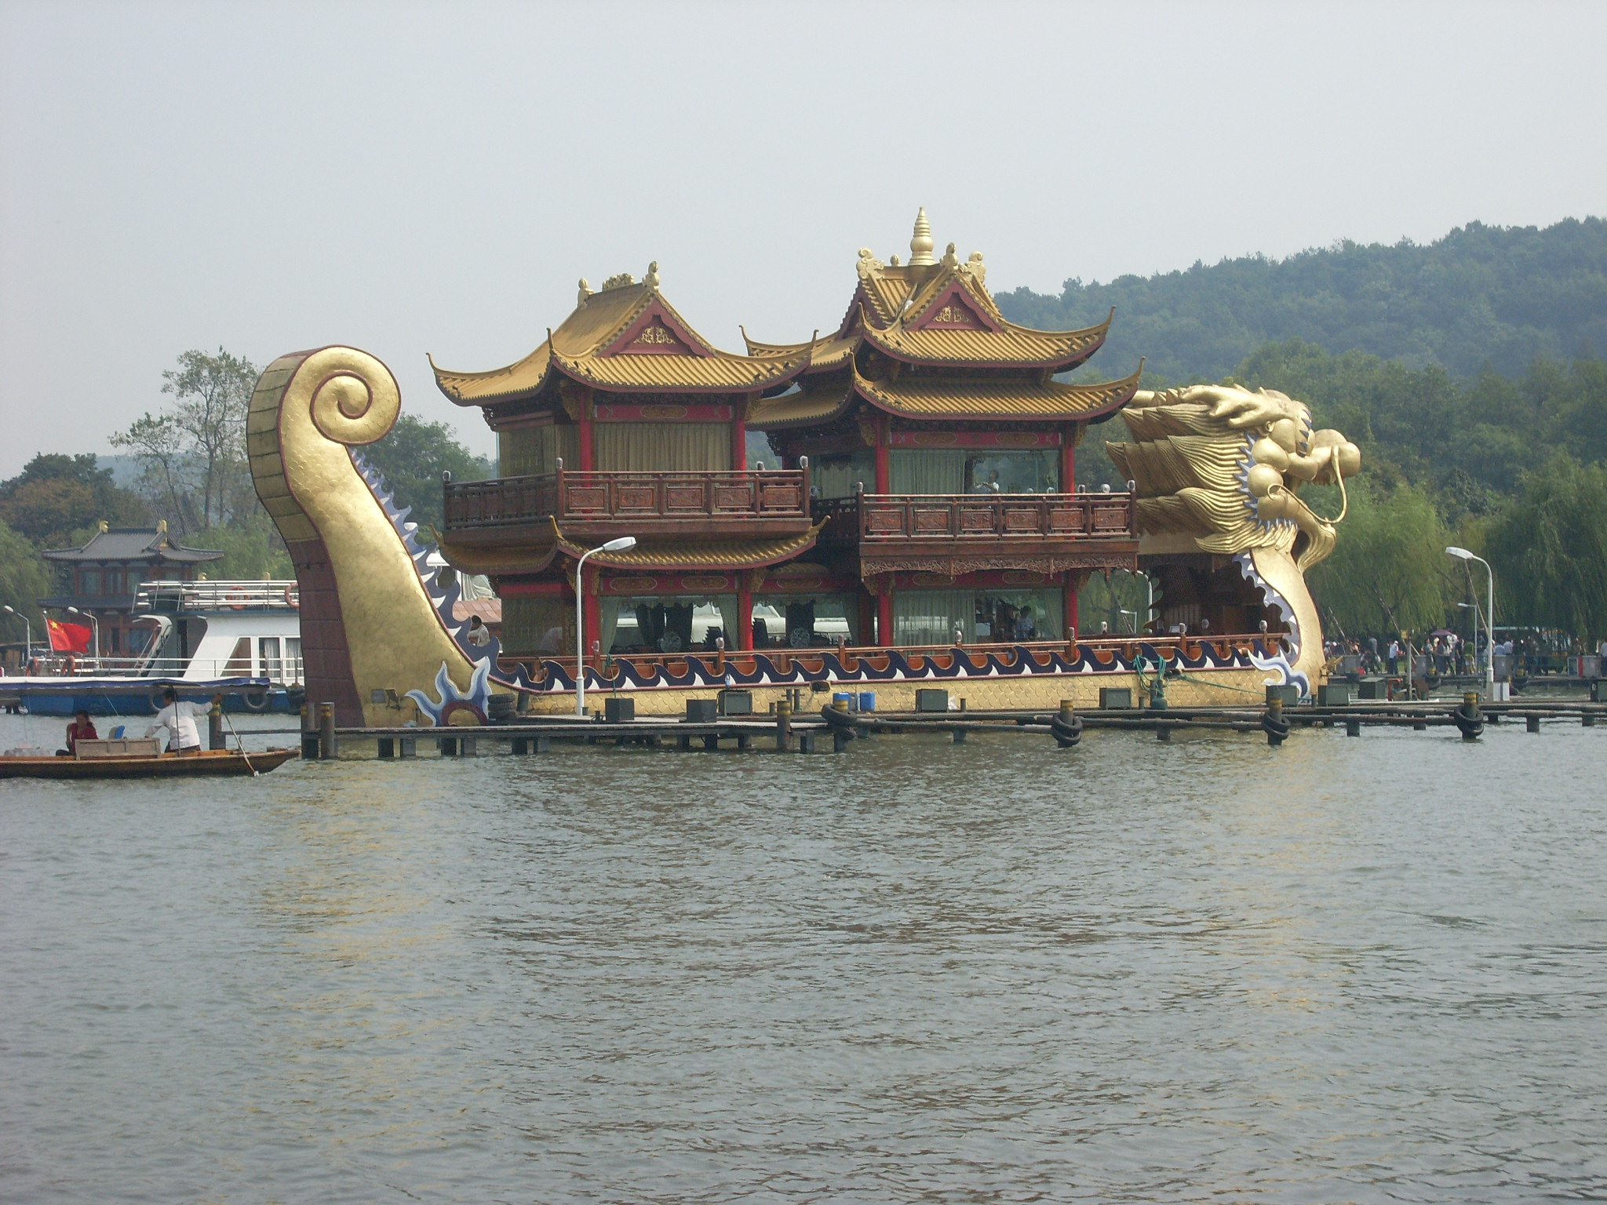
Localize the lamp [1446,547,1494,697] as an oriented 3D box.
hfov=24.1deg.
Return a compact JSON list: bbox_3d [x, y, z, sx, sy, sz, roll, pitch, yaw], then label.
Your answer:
[{"bbox_3d":[14.200,0.450,80.000,1.050,3.280,0.300,0,-1,-9],"label":"lamp"}]

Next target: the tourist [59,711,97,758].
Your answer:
[{"bbox_3d":[-9.840,1.850,51.000,0.600,0.800,0.500,1,-1,-41],"label":"tourist"}]

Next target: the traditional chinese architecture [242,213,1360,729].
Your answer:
[{"bbox_3d":[1.030,-2.550,75.200,24.600,10.800,6.400,1,-1,-27],"label":"traditional chinese architecture"}]

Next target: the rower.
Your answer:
[{"bbox_3d":[-8.400,1.680,51.000,0.900,1.050,0.650,1,-1,-30],"label":"rower"}]

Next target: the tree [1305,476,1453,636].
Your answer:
[{"bbox_3d":[29.000,-1.400,188.000,7.300,9.700,7.300,0,-1,0],"label":"tree"}]

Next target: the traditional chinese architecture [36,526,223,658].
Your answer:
[{"bbox_3d":[-43.700,-0.570,245.000,9.600,9.600,7.500,0,-1,24],"label":"traditional chinese architecture"}]

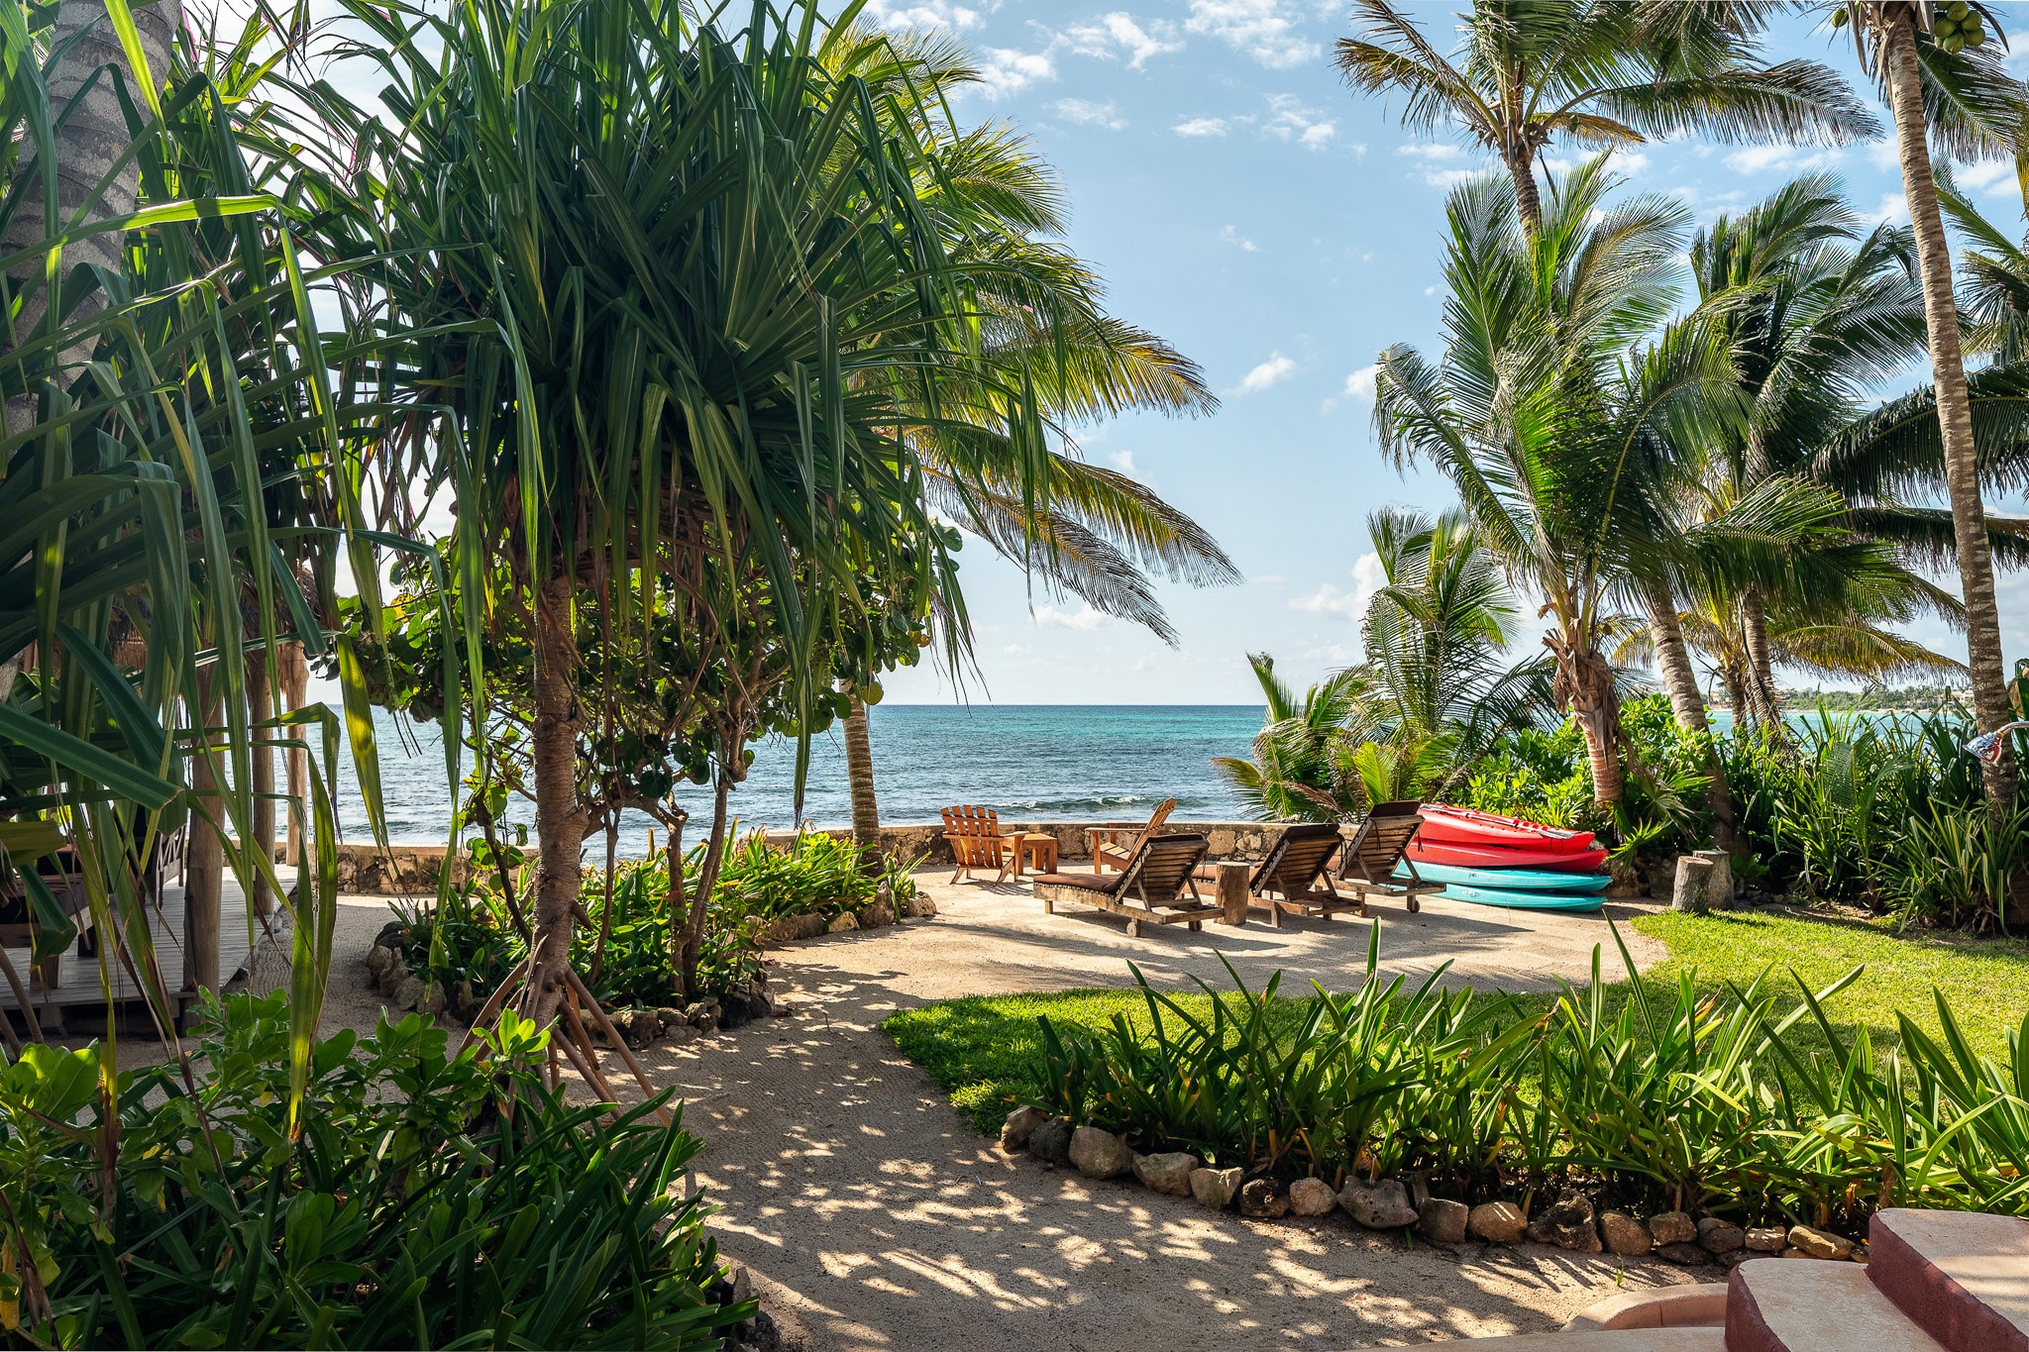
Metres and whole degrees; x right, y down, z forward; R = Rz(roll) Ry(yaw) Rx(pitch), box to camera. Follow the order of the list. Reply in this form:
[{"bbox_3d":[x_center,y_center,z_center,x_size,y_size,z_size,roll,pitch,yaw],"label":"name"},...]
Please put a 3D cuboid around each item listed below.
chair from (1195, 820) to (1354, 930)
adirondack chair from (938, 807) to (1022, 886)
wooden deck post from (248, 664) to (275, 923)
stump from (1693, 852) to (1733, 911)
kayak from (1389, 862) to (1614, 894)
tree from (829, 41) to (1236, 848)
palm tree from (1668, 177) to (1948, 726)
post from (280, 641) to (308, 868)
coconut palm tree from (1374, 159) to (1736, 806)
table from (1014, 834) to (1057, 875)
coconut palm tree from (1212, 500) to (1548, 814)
[{"bbox_3d":[2.400,1.916,14.283,0.670,0.890,2.000,1,-1,-33],"label":"chair"},{"bbox_3d":[-0.360,1.984,17.450,0.760,0.930,0.920,0,-1,15],"label":"adirondack chair"},{"bbox_3d":[-6.930,0.920,13.500,0.200,2.500,0.200,0,-1,-22],"label":"wooden deck post"},{"bbox_3d":[7.158,2.100,14.990,0.420,0.540,0.420,0,-1,0],"label":"stump"},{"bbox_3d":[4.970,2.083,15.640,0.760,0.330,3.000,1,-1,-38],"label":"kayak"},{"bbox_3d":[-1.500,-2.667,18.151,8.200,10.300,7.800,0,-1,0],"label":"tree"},{"bbox_3d":[11.100,-2.390,20.500,4.000,8.800,4.000,0,-1,0],"label":"palm tree"},{"bbox_3d":[-8.025,0.878,16.417,0.210,2.500,0.210,0,-1,0],"label":"post"},{"bbox_3d":[6.300,-1.858,17.100,4.000,7.700,4.000,0,-1,0],"label":"coconut palm tree"},{"bbox_3d":[0.224,2.218,18.141,0.480,0.440,0.480,0,-1,-20],"label":"table"},{"bbox_3d":[5.120,0.006,20.300,4.500,4.600,4.200,0,-1,0],"label":"coconut palm tree"}]

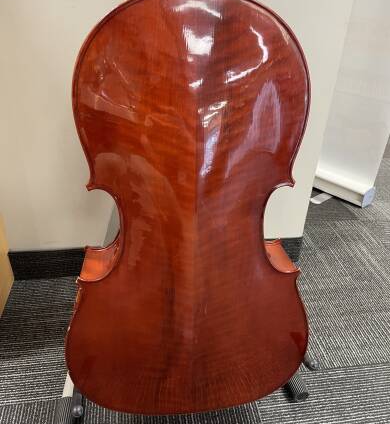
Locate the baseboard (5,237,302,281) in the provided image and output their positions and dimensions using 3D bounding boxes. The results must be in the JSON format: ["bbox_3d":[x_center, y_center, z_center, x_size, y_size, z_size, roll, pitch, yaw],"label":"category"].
[{"bbox_3d":[-0.091,0.130,1.149,0.841,0.094,0.020,-2,30,-9],"label":"baseboard"}]

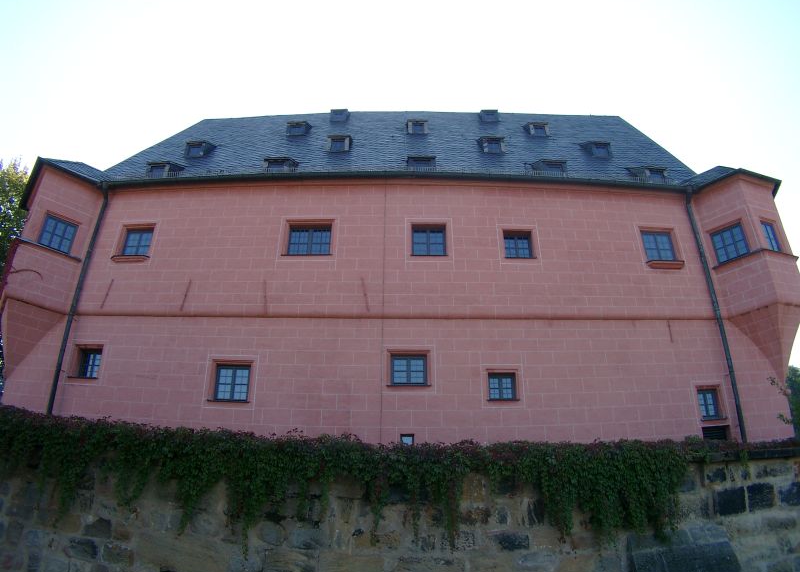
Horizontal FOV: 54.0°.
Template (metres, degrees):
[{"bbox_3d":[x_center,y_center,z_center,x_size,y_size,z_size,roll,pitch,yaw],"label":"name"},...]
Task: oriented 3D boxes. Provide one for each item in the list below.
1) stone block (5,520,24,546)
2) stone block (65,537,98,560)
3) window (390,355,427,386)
[{"bbox_3d":[-5.876,3.852,12.086,0.256,0.373,0.300,2,-32,-3],"label":"stone block"},{"bbox_3d":[-4.831,4.056,12.034,0.446,0.294,0.300,2,-32,-3],"label":"stone block"},{"bbox_3d":[0.241,2.403,22.379,1.011,0.924,0.150,0,-31,0],"label":"window"}]

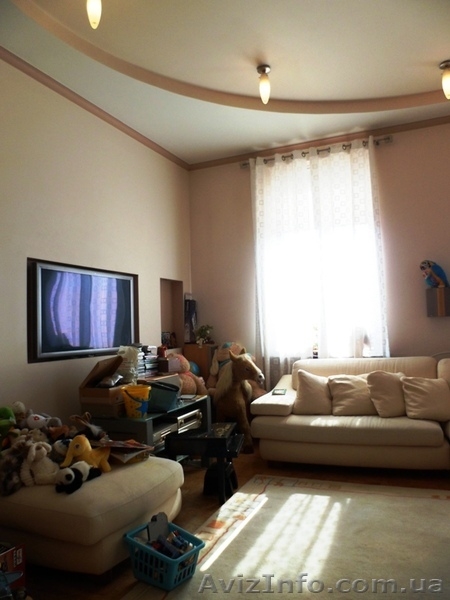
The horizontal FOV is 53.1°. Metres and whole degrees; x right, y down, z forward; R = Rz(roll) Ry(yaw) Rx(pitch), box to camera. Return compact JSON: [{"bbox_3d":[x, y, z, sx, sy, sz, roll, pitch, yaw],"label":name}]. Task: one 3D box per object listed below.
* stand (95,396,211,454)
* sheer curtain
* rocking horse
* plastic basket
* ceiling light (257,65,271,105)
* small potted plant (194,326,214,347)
[{"bbox_3d":[-0.588,1.169,3.909,0.520,0.508,1.050,-3,-3,24],"label":"stand"},{"bbox_3d":[0.980,-0.137,4.814,1.400,3.020,0.140,-3,-3,24],"label":"sheer curtain"},{"bbox_3d":[0.125,0.950,4.455,0.400,0.960,0.820,-1,-3,-13],"label":"rocking horse"},{"bbox_3d":[-0.287,1.241,2.173,0.360,0.184,0.225,-4,-4,42],"label":"plastic basket"},{"bbox_3d":[0.330,-1.771,3.723,0.108,0.305,0.108,-1,-3,0],"label":"ceiling light"},{"bbox_3d":[-0.234,0.406,5.150,0.220,0.240,0.220,-1,-3,0],"label":"small potted plant"}]

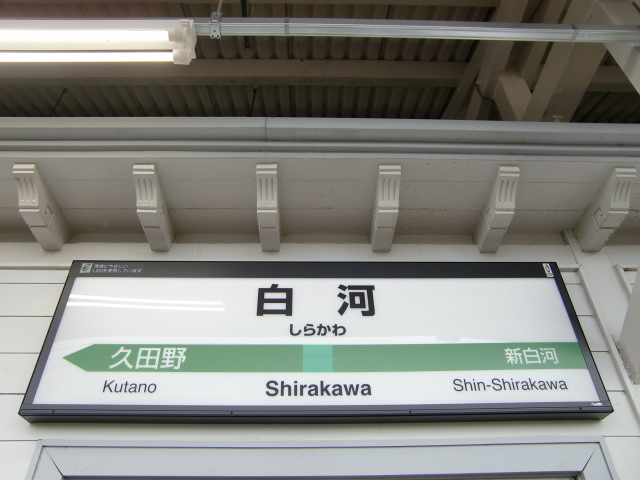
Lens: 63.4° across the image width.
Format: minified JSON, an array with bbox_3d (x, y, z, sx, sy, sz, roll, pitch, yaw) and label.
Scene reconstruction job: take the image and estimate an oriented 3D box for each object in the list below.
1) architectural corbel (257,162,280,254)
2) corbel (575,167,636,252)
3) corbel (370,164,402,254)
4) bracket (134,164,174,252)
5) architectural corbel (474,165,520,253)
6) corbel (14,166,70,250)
[{"bbox_3d":[-0.202,-0.114,2.067,0.074,0.103,0.389,0,-40,-1],"label":"architectural corbel"},{"bbox_3d":[1.169,-0.110,2.102,0.074,0.103,0.389,0,-40,-1],"label":"corbel"},{"bbox_3d":[0.265,-0.113,2.079,0.074,0.103,0.389,0,-40,-1],"label":"corbel"},{"bbox_3d":[-0.662,-0.115,2.055,0.074,0.103,0.389,0,-40,-1],"label":"bracket"},{"bbox_3d":[0.720,-0.111,2.091,0.074,0.103,0.389,0,-40,-1],"label":"architectural corbel"},{"bbox_3d":[-1.105,-0.117,2.044,0.074,0.103,0.389,0,-40,-1],"label":"corbel"}]

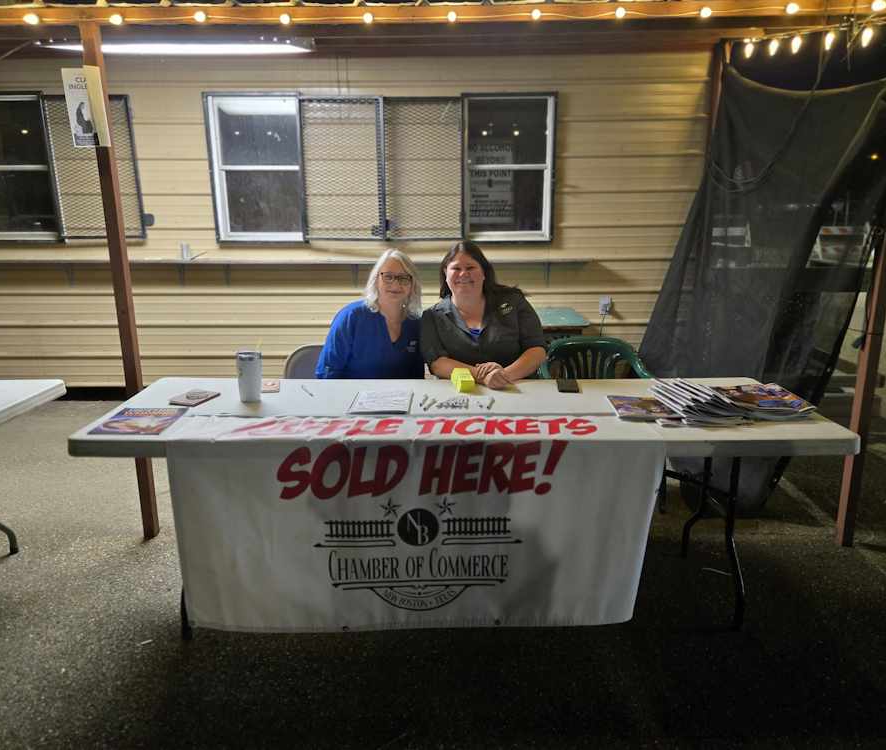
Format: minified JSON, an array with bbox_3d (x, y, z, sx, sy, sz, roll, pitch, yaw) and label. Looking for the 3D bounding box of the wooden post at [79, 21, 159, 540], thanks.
[{"bbox_3d":[-1.317,-0.299,2.758,0.052,2.108,0.052,0,14,0],"label":"wooden post"}]

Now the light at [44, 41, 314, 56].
[{"bbox_3d":[-1.246,-1.538,3.130,1.280,0.070,0.150,0,14,2],"label":"light"}]

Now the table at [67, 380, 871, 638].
[{"bbox_3d":[0.070,0.471,2.473,2.440,0.754,0.755,0,14,-1],"label":"table"}]

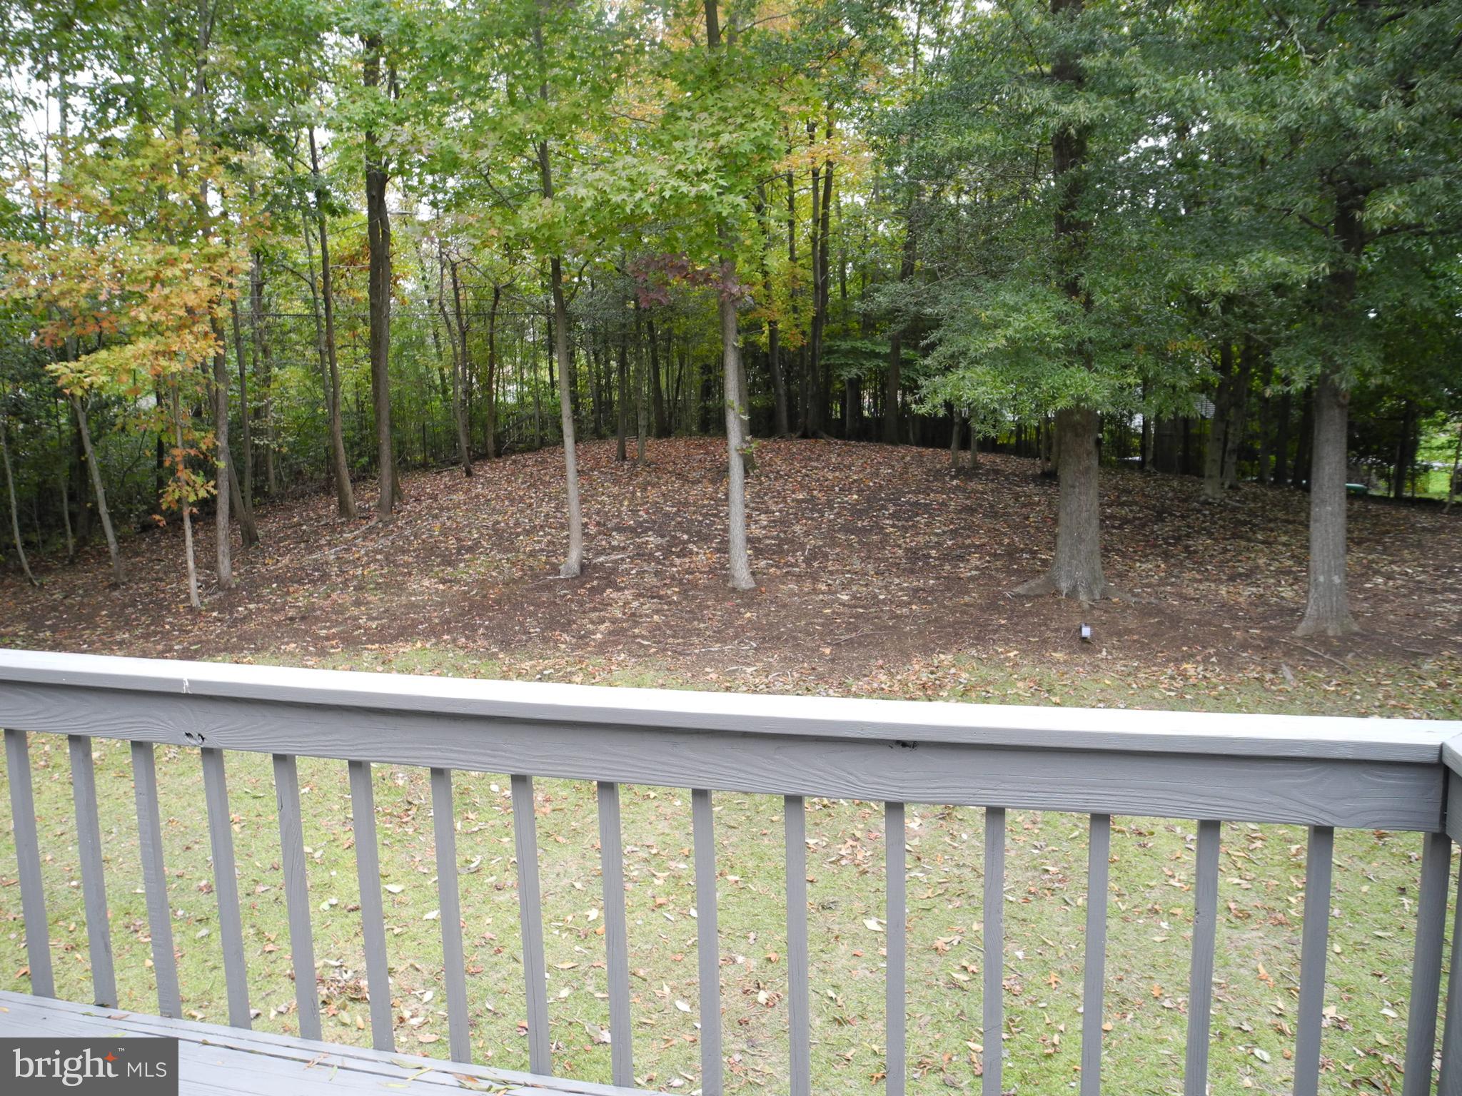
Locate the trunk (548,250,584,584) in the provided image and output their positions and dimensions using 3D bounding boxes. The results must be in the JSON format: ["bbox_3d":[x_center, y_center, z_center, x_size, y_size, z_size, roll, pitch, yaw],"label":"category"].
[{"bbox_3d":[-2.207,-1.714,15.777,0.232,4.218,0.193,-3,9,-8],"label":"trunk"}]

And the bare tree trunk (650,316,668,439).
[{"bbox_3d":[-1.838,-4.234,29.412,0.316,2.986,0.273,-4,9,-3],"label":"bare tree trunk"}]

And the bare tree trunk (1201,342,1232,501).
[{"bbox_3d":[8.785,-2.271,21.304,0.380,2.800,0.380,-1,8,0],"label":"bare tree trunk"}]

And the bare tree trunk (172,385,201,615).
[{"bbox_3d":[-6.794,-0.620,14.751,0.141,2.822,0.110,-5,10,-25],"label":"bare tree trunk"}]

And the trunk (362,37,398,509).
[{"bbox_3d":[-5.469,-4.179,18.484,0.420,7.390,0.380,1,8,0],"label":"trunk"}]

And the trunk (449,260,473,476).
[{"bbox_3d":[-5.096,-3.366,22.223,0.220,3.970,0.220,-1,8,0],"label":"trunk"}]

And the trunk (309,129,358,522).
[{"bbox_3d":[-6.249,-3.466,18.580,0.320,6.020,0.320,-1,8,0],"label":"trunk"}]

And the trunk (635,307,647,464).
[{"bbox_3d":[-1.977,-3.505,25.593,0.213,3.282,0.188,-1,9,-4],"label":"trunk"}]

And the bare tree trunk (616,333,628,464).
[{"bbox_3d":[-2.364,-3.333,25.900,0.215,2.868,0.190,1,9,-6],"label":"bare tree trunk"}]

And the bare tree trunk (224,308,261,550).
[{"bbox_3d":[-7.132,-1.717,17.257,0.280,3.490,0.280,0,8,0],"label":"bare tree trunk"}]

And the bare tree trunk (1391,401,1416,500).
[{"bbox_3d":[12.506,-1.816,21.948,0.269,1.887,0.245,4,11,29],"label":"bare tree trunk"}]

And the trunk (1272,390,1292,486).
[{"bbox_3d":[12.036,-2.416,25.856,0.320,2.070,0.320,-3,8,0],"label":"trunk"}]

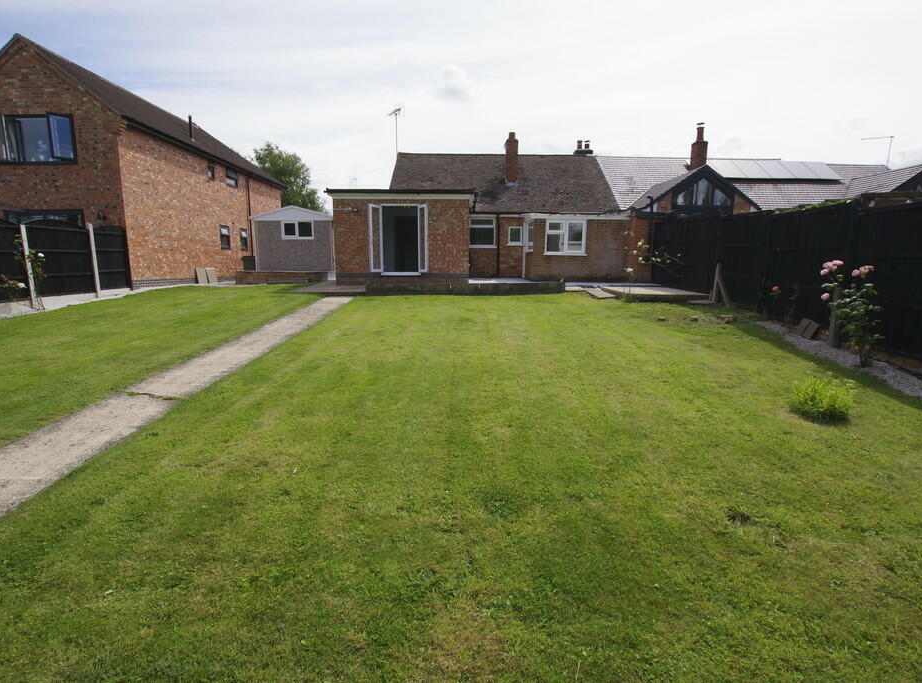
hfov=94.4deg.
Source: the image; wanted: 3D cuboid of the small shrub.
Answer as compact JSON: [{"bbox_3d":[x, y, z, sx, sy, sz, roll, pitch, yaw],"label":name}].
[{"bbox_3d":[3.140,0.475,3.720,0.460,0.310,0.460,0,10,0],"label":"small shrub"}]

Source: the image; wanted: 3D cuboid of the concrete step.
[{"bbox_3d":[3.680,-1.265,11.200,0.600,0.120,0.900,0,10,0],"label":"concrete step"}]

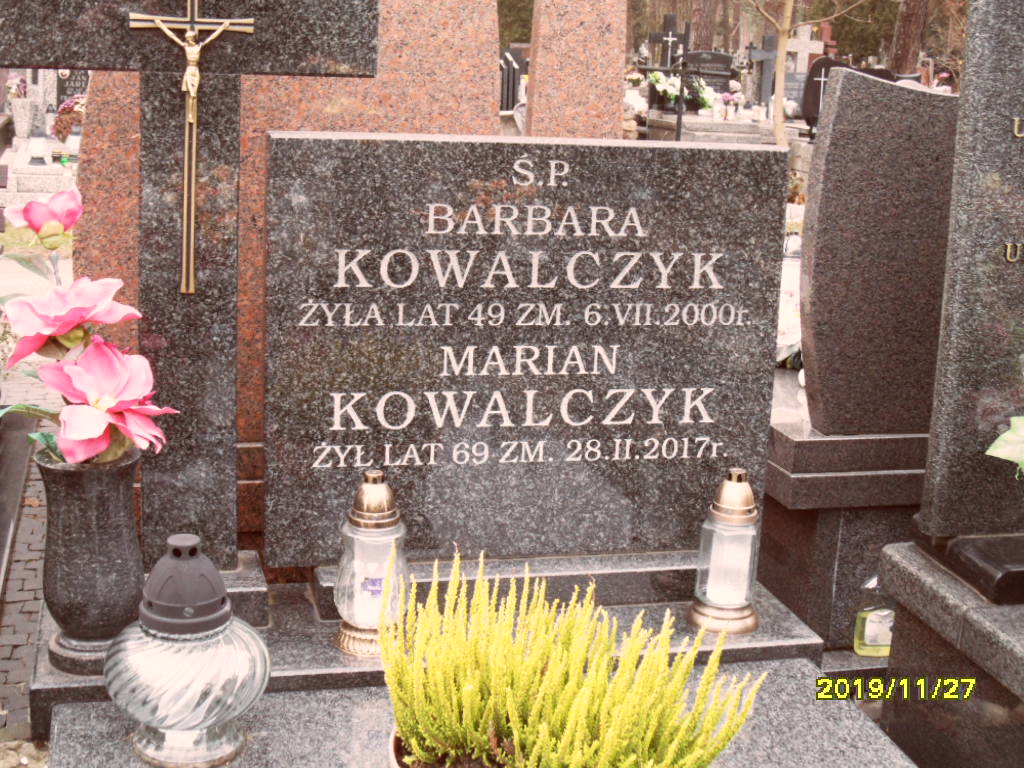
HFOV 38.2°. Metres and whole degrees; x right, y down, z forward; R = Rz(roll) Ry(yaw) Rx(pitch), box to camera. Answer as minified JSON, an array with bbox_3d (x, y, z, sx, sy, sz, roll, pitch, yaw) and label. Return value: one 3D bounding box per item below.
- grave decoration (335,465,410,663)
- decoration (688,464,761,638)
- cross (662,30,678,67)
[{"bbox_3d":[-0.202,0.252,2.147,0.109,0.259,0.109,-1,16,-14],"label":"grave decoration"},{"bbox_3d":[0.337,0.251,2.286,0.110,0.246,0.110,-1,16,-14],"label":"decoration"},{"bbox_3d":[1.658,-3.500,15.500,0.157,0.376,0.030,-1,16,-14],"label":"cross"}]

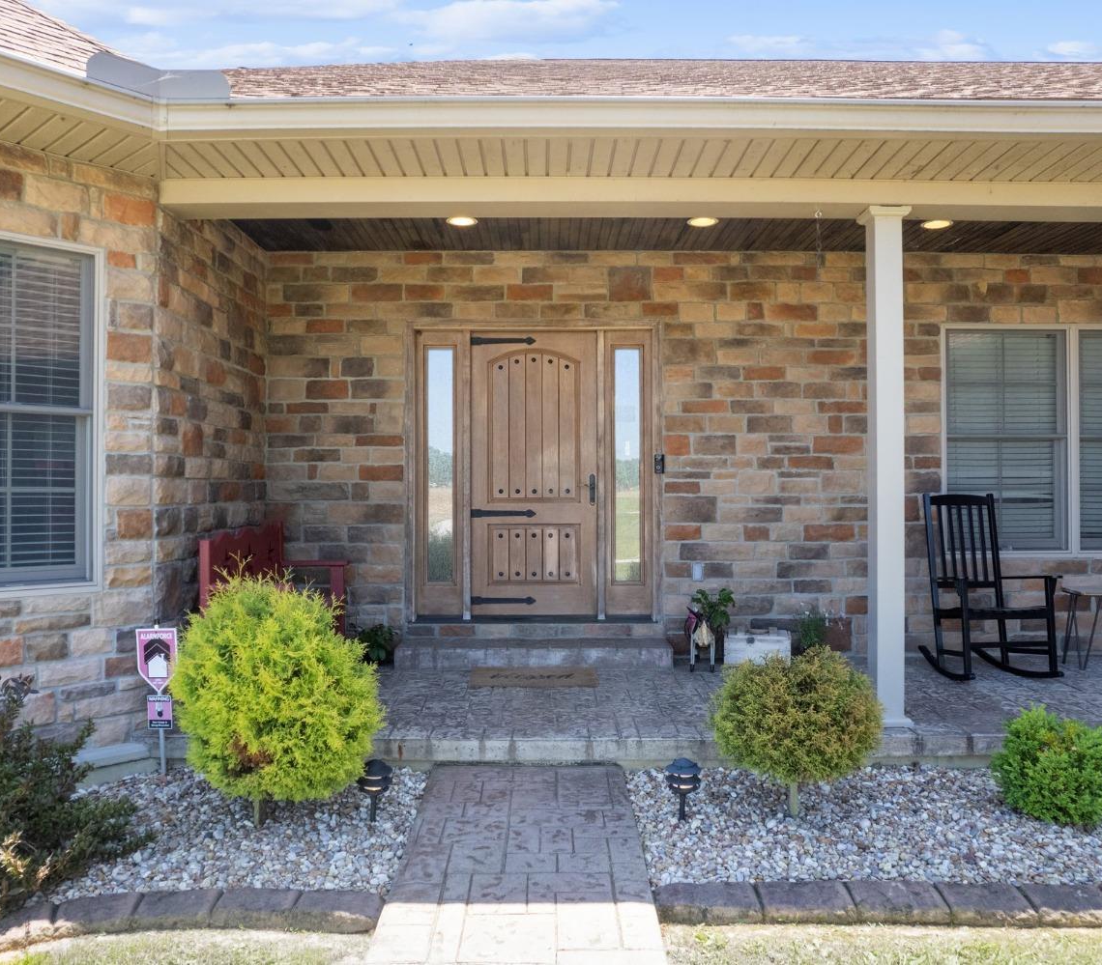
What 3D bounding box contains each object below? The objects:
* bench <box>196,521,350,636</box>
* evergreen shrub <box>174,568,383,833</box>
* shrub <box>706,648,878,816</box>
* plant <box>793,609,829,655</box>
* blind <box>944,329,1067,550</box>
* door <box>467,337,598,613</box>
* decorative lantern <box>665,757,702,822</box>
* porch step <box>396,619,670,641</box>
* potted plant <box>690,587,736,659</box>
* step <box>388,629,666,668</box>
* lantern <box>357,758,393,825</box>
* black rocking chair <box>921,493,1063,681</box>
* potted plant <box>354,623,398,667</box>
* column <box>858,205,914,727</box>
[{"bbox_3d":[-1.622,0.736,5.393,0.530,0.950,1.410,0,0,-1],"label":"bench"},{"bbox_3d":[-1.087,0.815,3.509,0.820,0.920,0.820,0,0,-1],"label":"evergreen shrub"},{"bbox_3d":[0.999,1.005,3.600,0.680,0.690,0.670,0,0,-1],"label":"shrub"},{"bbox_3d":[1.774,1.028,6.030,0.260,0.350,0.250,0,0,-1],"label":"plant"},{"bbox_3d":[3.242,-0.296,6.327,0.850,1.560,0.050,0,0,-1],"label":"blind"},{"bbox_3d":[-0.117,-0.062,6.330,0.910,2.040,0.070,0,0,-1],"label":"door"},{"bbox_3d":[0.531,1.229,3.550,0.147,0.250,0.147,0,0,-1],"label":"decorative lantern"},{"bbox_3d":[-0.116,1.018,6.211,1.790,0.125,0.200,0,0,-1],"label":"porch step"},{"bbox_3d":[1.099,0.961,6.030,0.310,0.480,0.290,0,0,-1],"label":"potted plant"},{"bbox_3d":[-0.112,1.146,5.940,1.790,0.137,0.410,0,0,-1],"label":"step"},{"bbox_3d":[-0.716,1.255,3.580,0.147,0.258,0.147,0,0,-1],"label":"lantern"},{"bbox_3d":[2.807,0.640,5.823,0.680,1.140,0.740,0,0,-8],"label":"black rocking chair"},{"bbox_3d":[-1.183,1.092,5.970,0.320,0.300,0.300,0,0,-1],"label":"potted plant"},{"bbox_3d":[1.678,-0.080,4.464,0.210,2.560,0.210,0,0,-1],"label":"column"}]

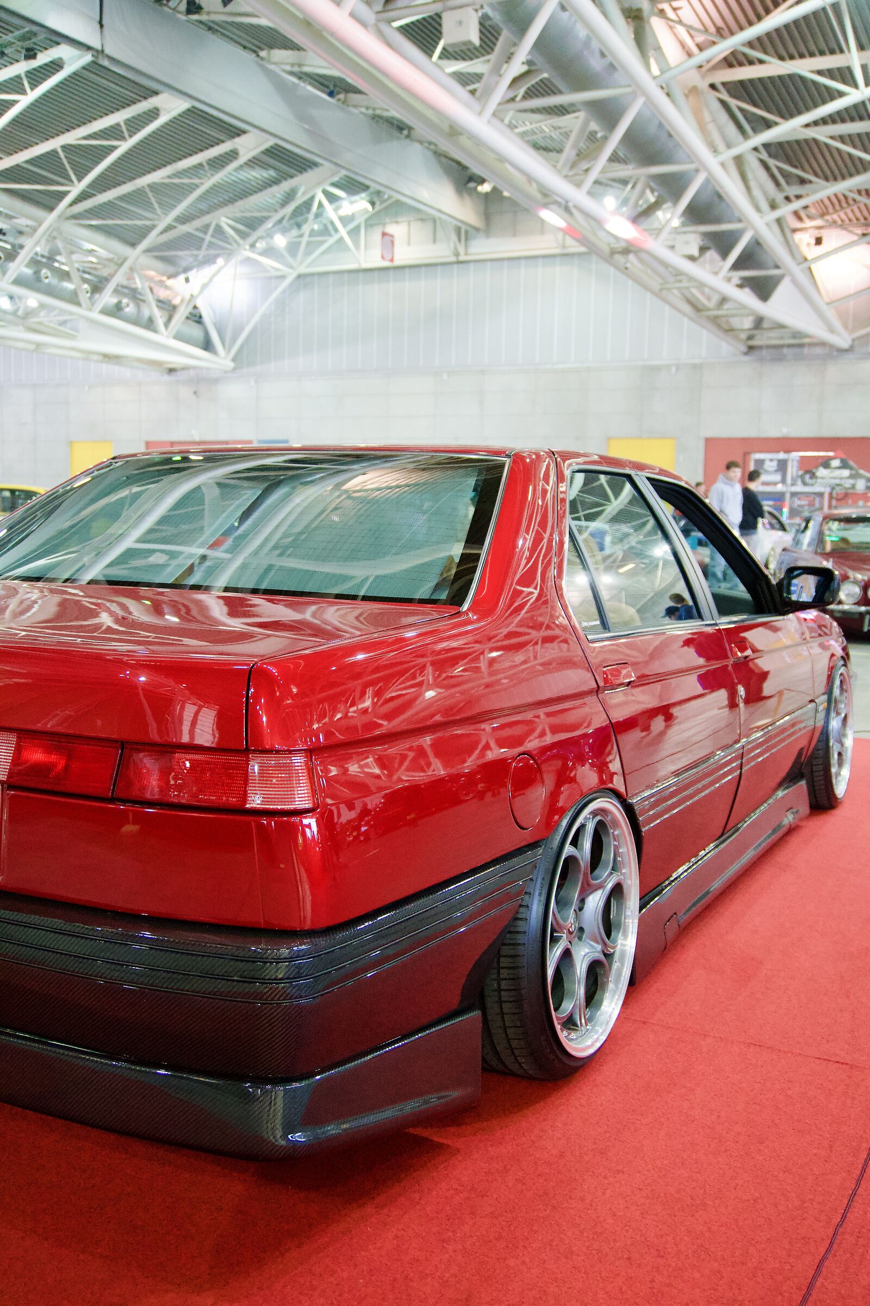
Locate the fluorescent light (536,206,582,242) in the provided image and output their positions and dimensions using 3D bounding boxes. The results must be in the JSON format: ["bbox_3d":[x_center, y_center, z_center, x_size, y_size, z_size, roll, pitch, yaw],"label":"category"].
[{"bbox_3d":[1.640,-5.563,16.039,0.180,0.160,1.600,4,7,24],"label":"fluorescent light"}]

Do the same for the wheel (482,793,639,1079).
[{"bbox_3d":[0.238,0.556,2.558,0.220,0.610,0.610,1,6,28],"label":"wheel"}]

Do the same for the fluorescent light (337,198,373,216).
[{"bbox_3d":[-1.689,-9.399,26.000,0.250,0.220,1.200,-3,8,-33],"label":"fluorescent light"}]

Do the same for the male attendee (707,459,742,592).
[{"bbox_3d":[3.289,-1.308,14.102,0.500,1.763,0.340,-5,9,-42],"label":"male attendee"}]

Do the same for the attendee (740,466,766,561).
[{"bbox_3d":[3.958,-1.444,15.501,0.340,1.737,0.480,-5,9,-42],"label":"attendee"}]

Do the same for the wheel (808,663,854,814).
[{"bbox_3d":[1.504,0.310,4.884,0.220,0.610,0.610,2,6,28],"label":"wheel"}]

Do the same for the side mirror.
[{"bbox_3d":[1.255,-0.220,4.154,0.220,0.150,0.130,5,8,28],"label":"side mirror"}]

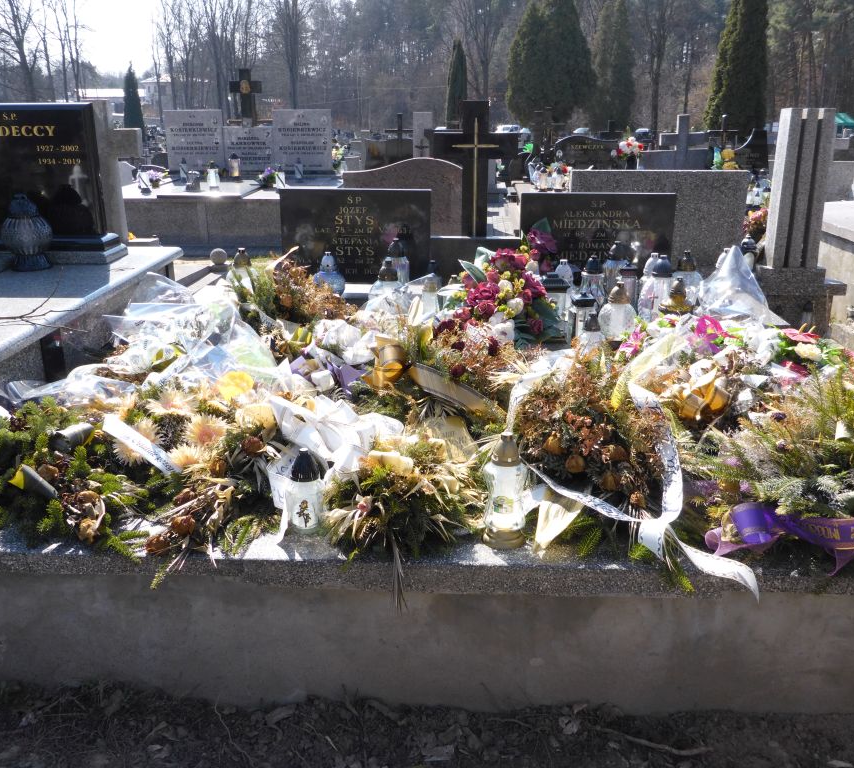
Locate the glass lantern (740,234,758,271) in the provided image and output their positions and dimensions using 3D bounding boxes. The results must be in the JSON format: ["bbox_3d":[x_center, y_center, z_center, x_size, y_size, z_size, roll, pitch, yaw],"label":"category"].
[{"bbox_3d":[1.671,-0.659,4.300,0.095,0.233,0.095,0,17,0],"label":"glass lantern"}]

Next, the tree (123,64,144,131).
[{"bbox_3d":[-11.721,-11.142,33.192,0.980,3.320,0.980,0,18,0],"label":"tree"}]

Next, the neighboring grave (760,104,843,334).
[{"bbox_3d":[2.082,-0.910,4.650,0.420,1.200,0.360,2,18,8],"label":"neighboring grave"}]

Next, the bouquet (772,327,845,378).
[{"bbox_3d":[1.651,-0.141,3.600,0.260,0.170,0.260,2,18,6],"label":"bouquet"}]

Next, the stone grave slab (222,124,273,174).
[{"bbox_3d":[-2.284,-2.998,10.598,0.636,0.579,0.110,0,18,-2],"label":"stone grave slab"}]

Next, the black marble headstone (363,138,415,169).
[{"bbox_3d":[-0.570,-3.441,12.500,0.730,0.540,0.130,2,18,5],"label":"black marble headstone"}]

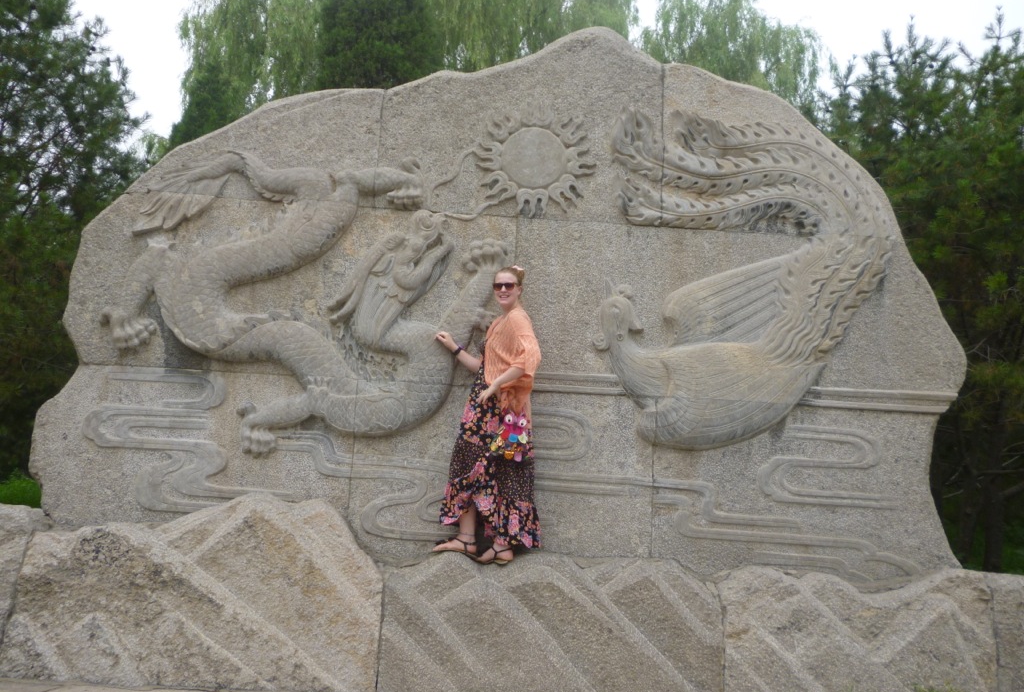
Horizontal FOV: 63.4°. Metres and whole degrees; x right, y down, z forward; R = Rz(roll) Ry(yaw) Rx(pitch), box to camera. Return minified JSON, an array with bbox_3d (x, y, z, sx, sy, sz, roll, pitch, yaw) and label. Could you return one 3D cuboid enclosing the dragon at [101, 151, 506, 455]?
[{"bbox_3d":[-1.220,-0.259,4.892,2.344,1.818,0.200,3,-6,-2],"label":"dragon"}]

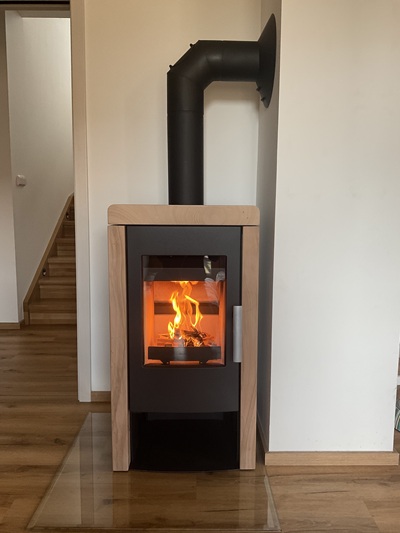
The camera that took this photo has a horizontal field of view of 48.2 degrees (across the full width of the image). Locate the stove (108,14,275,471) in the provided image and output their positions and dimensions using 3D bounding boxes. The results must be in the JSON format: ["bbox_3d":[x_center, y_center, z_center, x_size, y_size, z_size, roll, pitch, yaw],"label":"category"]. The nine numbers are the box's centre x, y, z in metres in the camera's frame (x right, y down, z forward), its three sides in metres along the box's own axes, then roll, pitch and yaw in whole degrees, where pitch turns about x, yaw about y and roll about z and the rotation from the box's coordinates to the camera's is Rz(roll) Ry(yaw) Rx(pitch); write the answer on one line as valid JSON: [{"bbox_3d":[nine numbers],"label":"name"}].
[{"bbox_3d":[-0.025,-0.112,1.900,0.640,1.845,0.460,0,7,-1],"label":"stove"}]

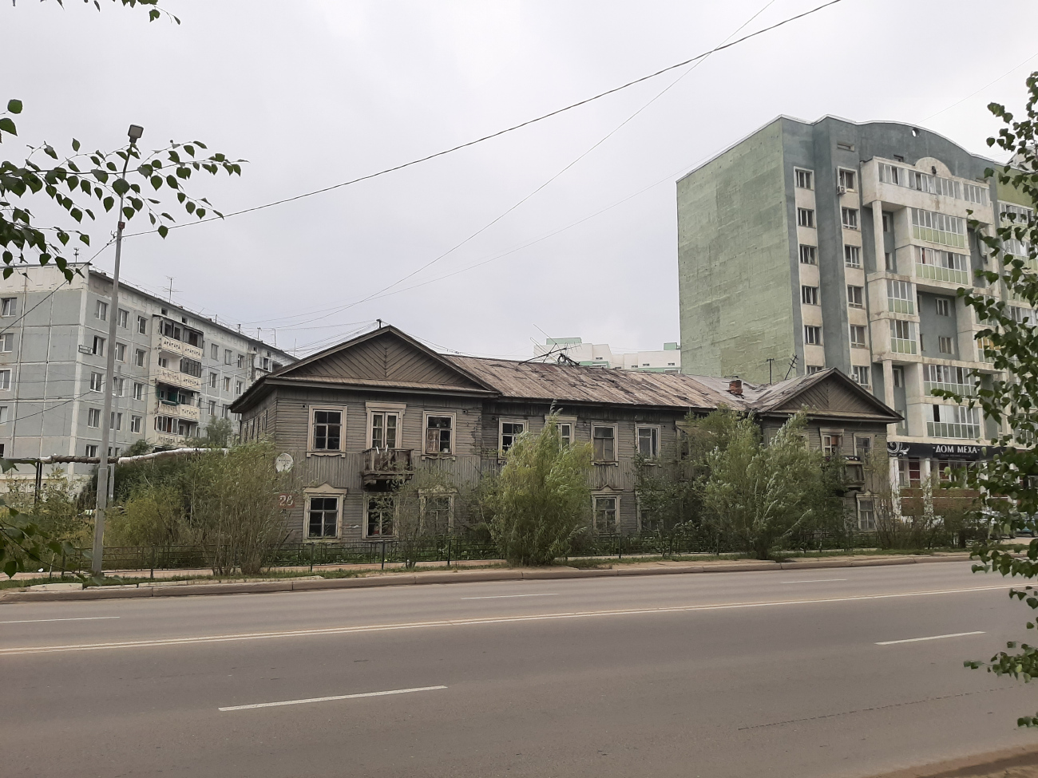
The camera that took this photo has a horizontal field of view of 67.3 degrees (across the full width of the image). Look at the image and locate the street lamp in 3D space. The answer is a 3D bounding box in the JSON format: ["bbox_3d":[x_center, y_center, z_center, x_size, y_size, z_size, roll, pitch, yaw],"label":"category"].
[{"bbox_3d":[-10.133,-0.957,19.490,0.450,11.350,1.550,4,-9,-24],"label":"street lamp"}]

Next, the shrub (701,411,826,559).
[{"bbox_3d":[8.589,3.275,26.924,4.500,4.986,3.700,4,-9,-24],"label":"shrub"}]

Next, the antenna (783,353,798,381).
[{"bbox_3d":[14.652,-1.163,42.067,0.900,1.568,0.500,4,-9,-24],"label":"antenna"}]

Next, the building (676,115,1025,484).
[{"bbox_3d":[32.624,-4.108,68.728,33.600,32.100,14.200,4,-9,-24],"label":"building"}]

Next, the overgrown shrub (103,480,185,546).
[{"bbox_3d":[-11.954,4.234,24.976,2.500,2.550,2.500,4,-9,-24],"label":"overgrown shrub"}]

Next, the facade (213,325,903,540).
[{"bbox_3d":[2.807,3.197,37.838,30.550,8.350,11.500,4,-9,-24],"label":"facade"}]

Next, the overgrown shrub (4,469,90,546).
[{"bbox_3d":[-14.458,3.896,23.886,2.600,2.881,2.500,4,-9,-24],"label":"overgrown shrub"}]

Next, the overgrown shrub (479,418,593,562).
[{"bbox_3d":[0.599,3.054,23.876,3.300,4.513,3.000,0,-8,0],"label":"overgrown shrub"}]

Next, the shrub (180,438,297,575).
[{"bbox_3d":[-7.446,3.166,20.865,2.800,3.570,2.600,4,-9,-24],"label":"shrub"}]

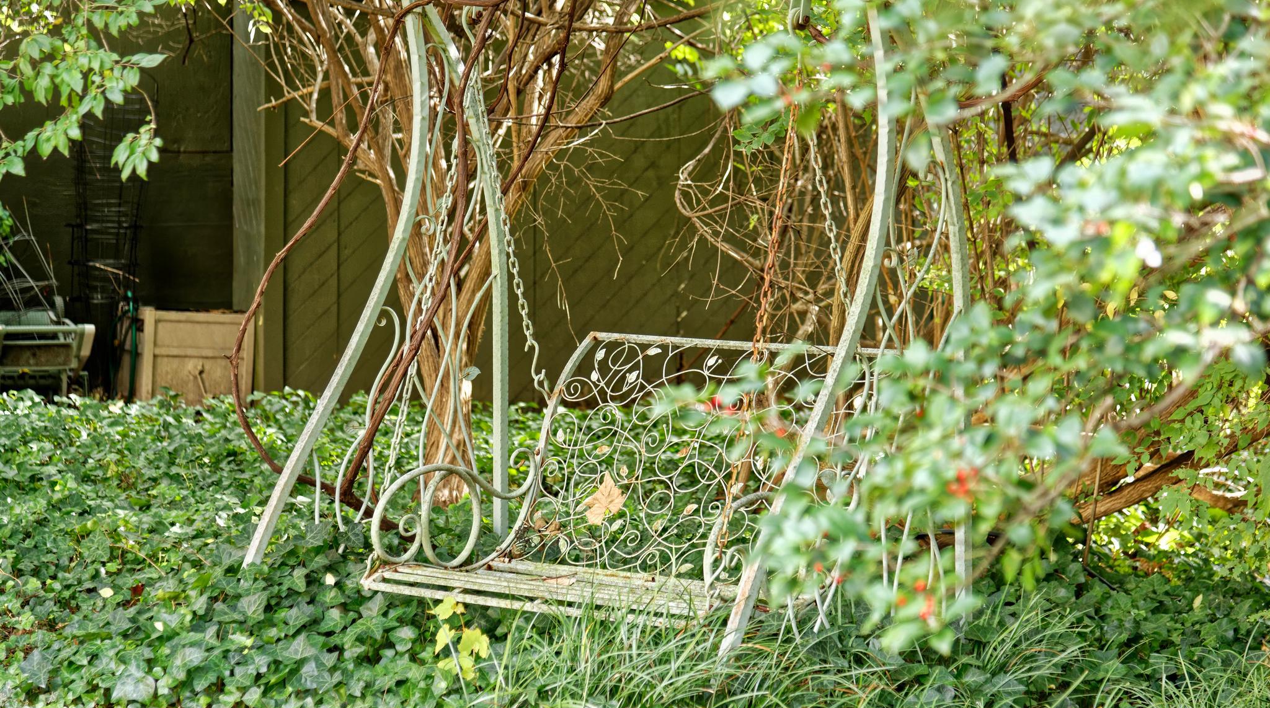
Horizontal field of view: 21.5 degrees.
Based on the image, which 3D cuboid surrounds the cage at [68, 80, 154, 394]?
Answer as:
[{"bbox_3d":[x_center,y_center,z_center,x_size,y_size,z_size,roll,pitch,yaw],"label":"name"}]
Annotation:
[{"bbox_3d":[-2.564,-0.560,16.400,0.400,1.540,0.380,0,3,-9],"label":"cage"}]

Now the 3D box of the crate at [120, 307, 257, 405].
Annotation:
[{"bbox_3d":[-2.143,0.036,16.100,0.520,0.520,0.490,1,3,-20],"label":"crate"}]

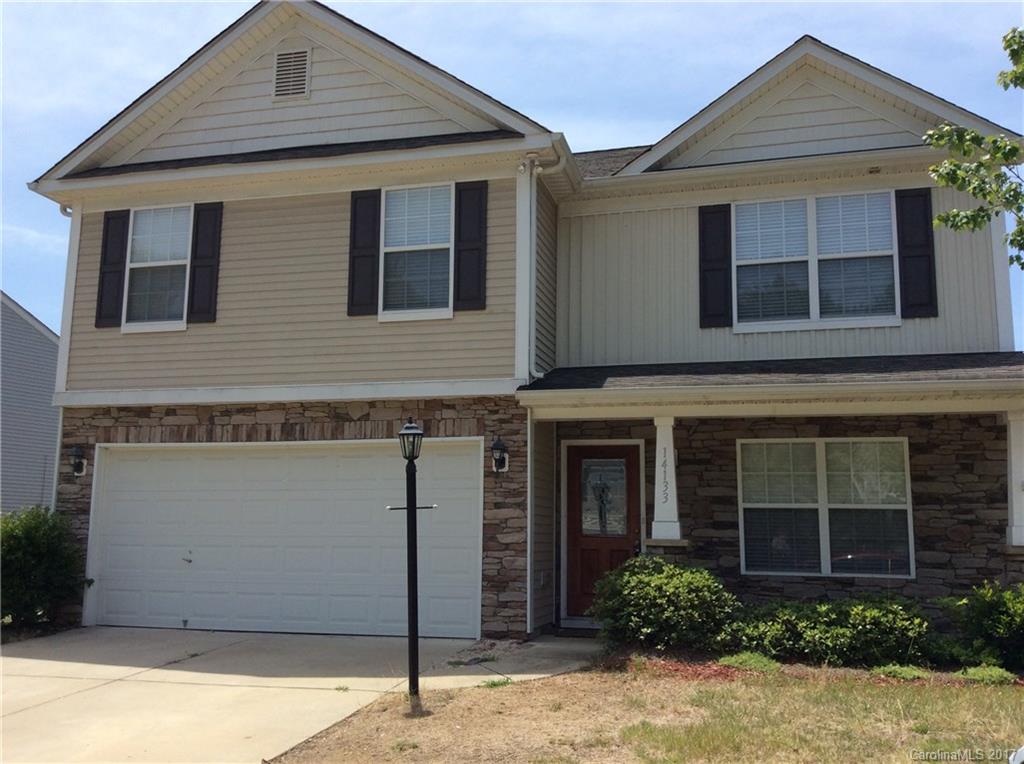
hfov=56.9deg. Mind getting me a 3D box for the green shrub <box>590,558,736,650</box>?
[{"bbox_3d":[1.428,2.134,9.047,1.380,0.920,1.200,-2,-9,13],"label":"green shrub"}]

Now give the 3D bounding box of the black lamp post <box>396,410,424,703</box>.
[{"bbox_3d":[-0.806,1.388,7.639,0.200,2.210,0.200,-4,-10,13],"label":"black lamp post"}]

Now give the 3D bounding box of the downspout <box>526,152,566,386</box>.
[{"bbox_3d":[0.415,-1.326,10.642,0.380,2.620,0.090,-2,-9,13],"label":"downspout"}]

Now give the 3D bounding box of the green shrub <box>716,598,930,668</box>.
[{"bbox_3d":[2.862,2.282,8.746,1.780,0.580,0.950,-2,-9,13],"label":"green shrub"}]

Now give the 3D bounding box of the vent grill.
[{"bbox_3d":[-2.725,-3.800,11.677,0.510,0.670,0.060,-2,-9,13],"label":"vent grill"}]

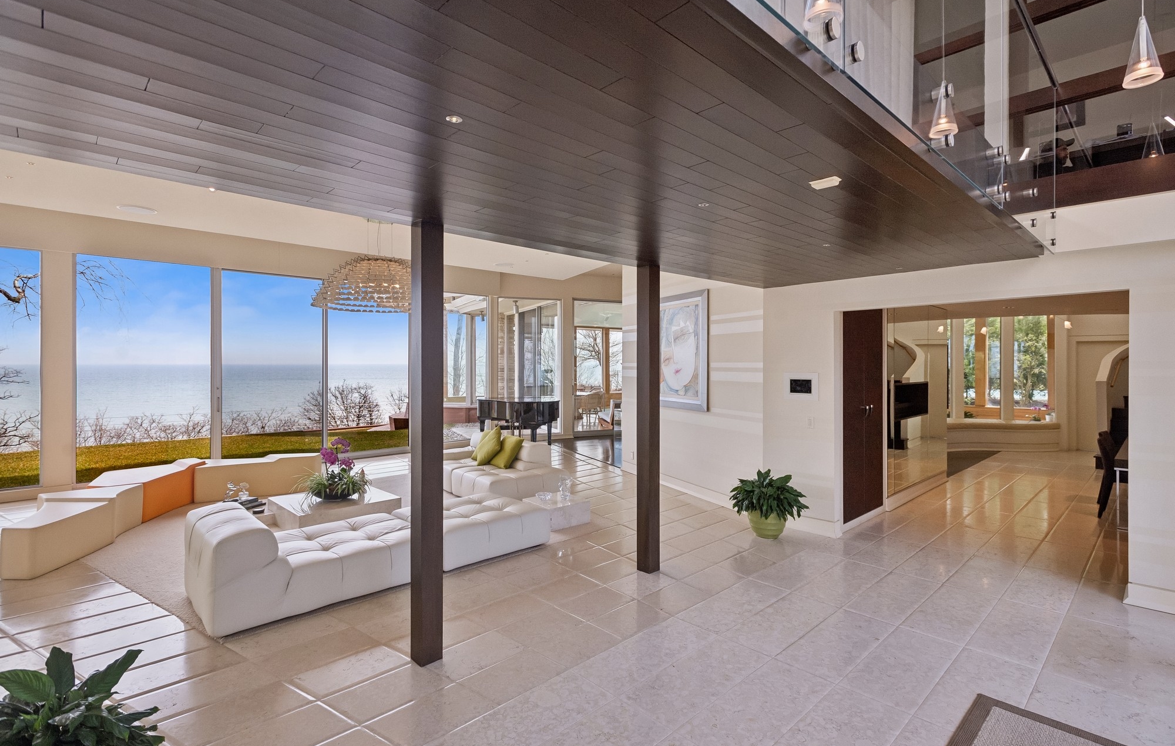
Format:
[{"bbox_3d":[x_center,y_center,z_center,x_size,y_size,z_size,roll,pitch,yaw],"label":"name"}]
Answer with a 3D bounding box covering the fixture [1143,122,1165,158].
[{"bbox_3d":[4.393,-1.790,4.300,0.190,0.300,0.190,0,1,0],"label":"fixture"}]

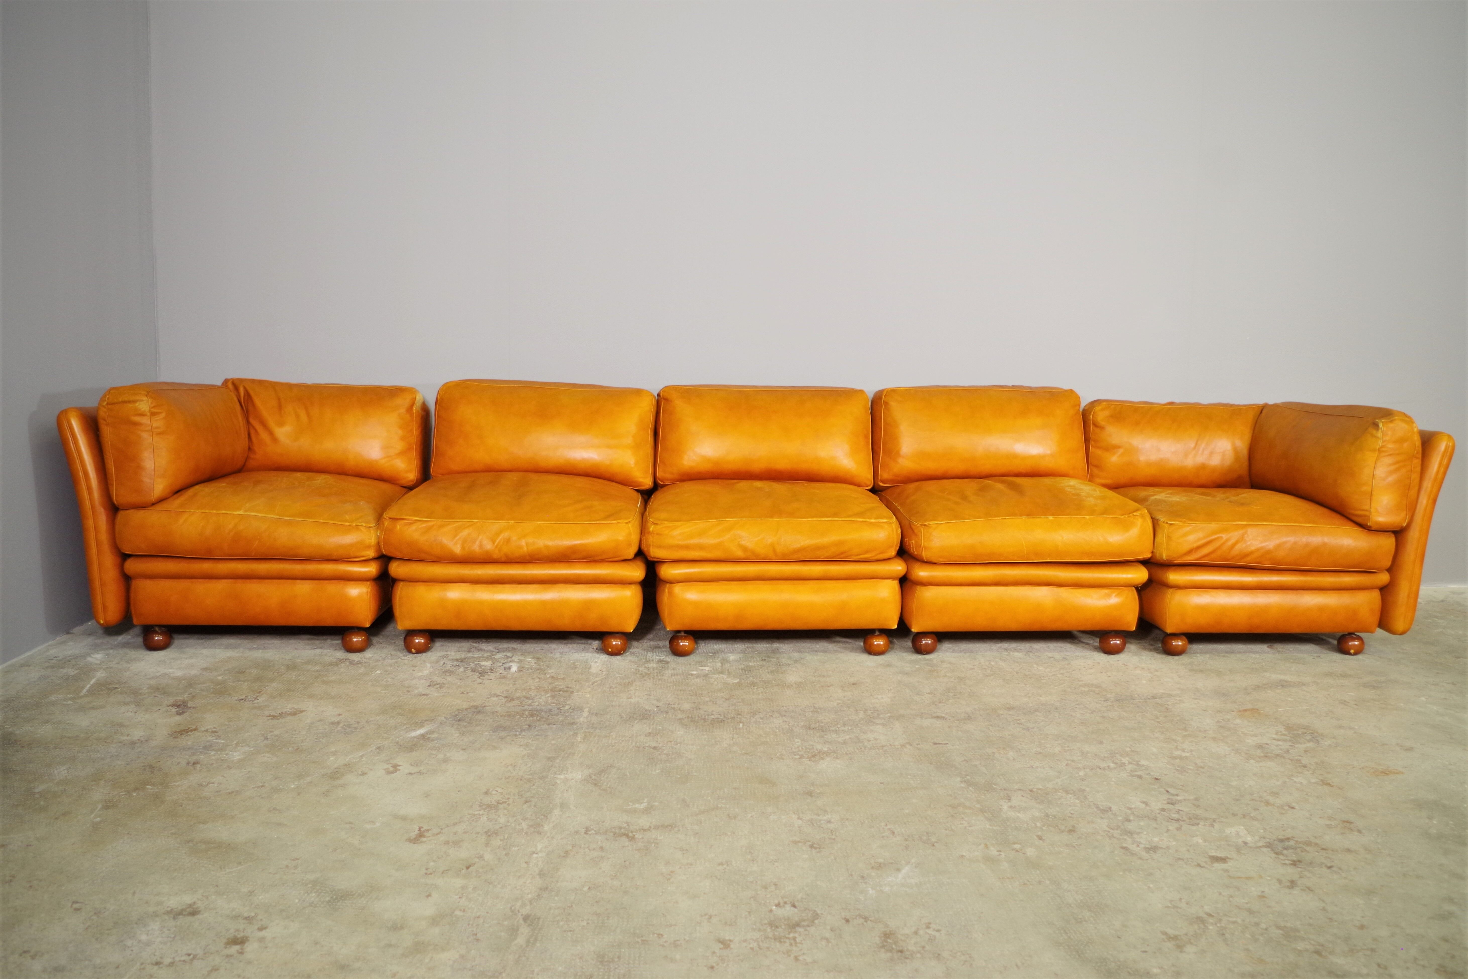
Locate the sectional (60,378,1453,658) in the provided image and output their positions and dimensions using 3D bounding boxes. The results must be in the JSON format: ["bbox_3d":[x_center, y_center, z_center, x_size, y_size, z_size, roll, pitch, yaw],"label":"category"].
[{"bbox_3d":[0.123,0.053,3.557,3.968,0.768,0.944,1,6,-5],"label":"sectional"}]

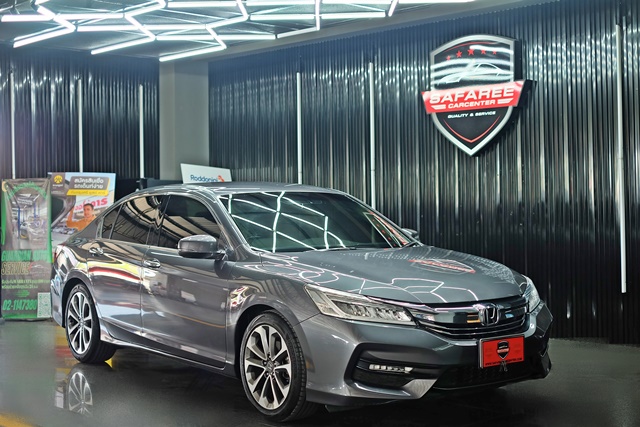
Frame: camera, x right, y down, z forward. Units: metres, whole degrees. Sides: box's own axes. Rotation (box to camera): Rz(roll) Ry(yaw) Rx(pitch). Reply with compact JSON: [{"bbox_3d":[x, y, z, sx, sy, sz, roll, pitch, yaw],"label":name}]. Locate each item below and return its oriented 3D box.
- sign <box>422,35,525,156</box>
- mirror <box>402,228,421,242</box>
[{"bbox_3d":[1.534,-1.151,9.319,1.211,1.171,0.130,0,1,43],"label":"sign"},{"bbox_3d":[0.670,0.188,7.251,0.260,0.155,0.140,-1,1,-37],"label":"mirror"}]

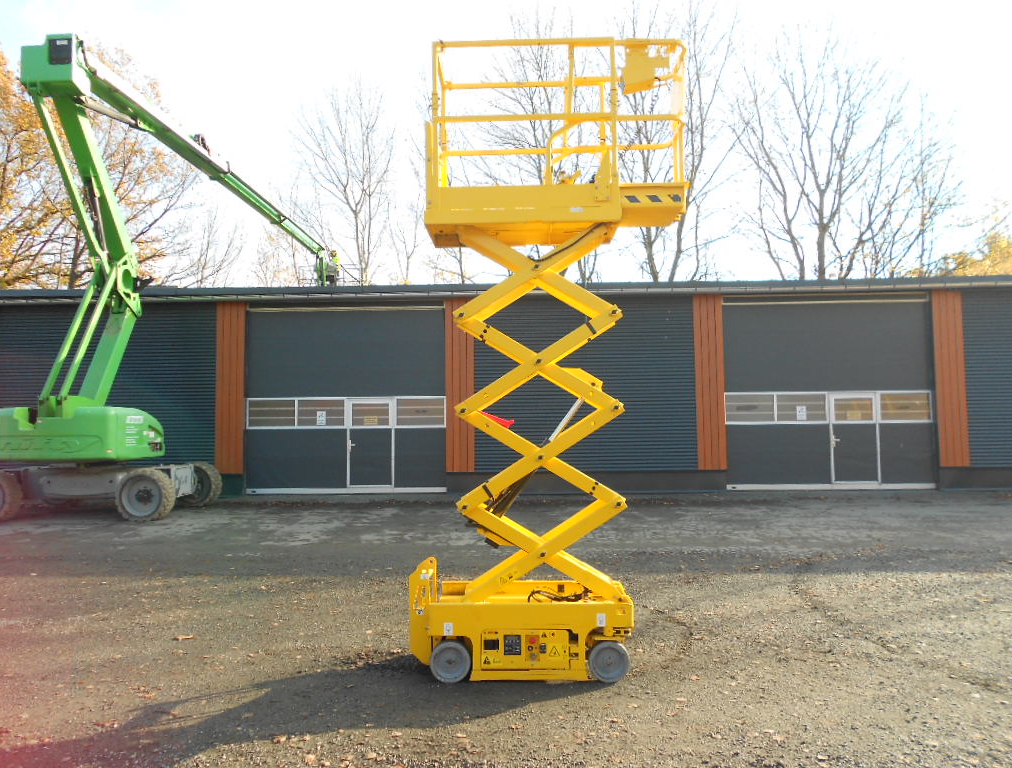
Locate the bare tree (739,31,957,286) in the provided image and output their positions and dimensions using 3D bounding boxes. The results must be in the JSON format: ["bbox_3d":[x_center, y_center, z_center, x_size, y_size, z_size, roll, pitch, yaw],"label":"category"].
[{"bbox_3d":[13.317,-5.343,29.383,8.541,17.006,8.114,-1,-4,0],"label":"bare tree"}]

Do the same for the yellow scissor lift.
[{"bbox_3d":[0.296,-0.185,5.349,1.894,4.224,0.760,-1,-4,1],"label":"yellow scissor lift"}]

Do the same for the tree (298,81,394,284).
[{"bbox_3d":[-6.754,-4.692,32.364,3.986,16.605,3.787,-1,-4,0],"label":"tree"}]

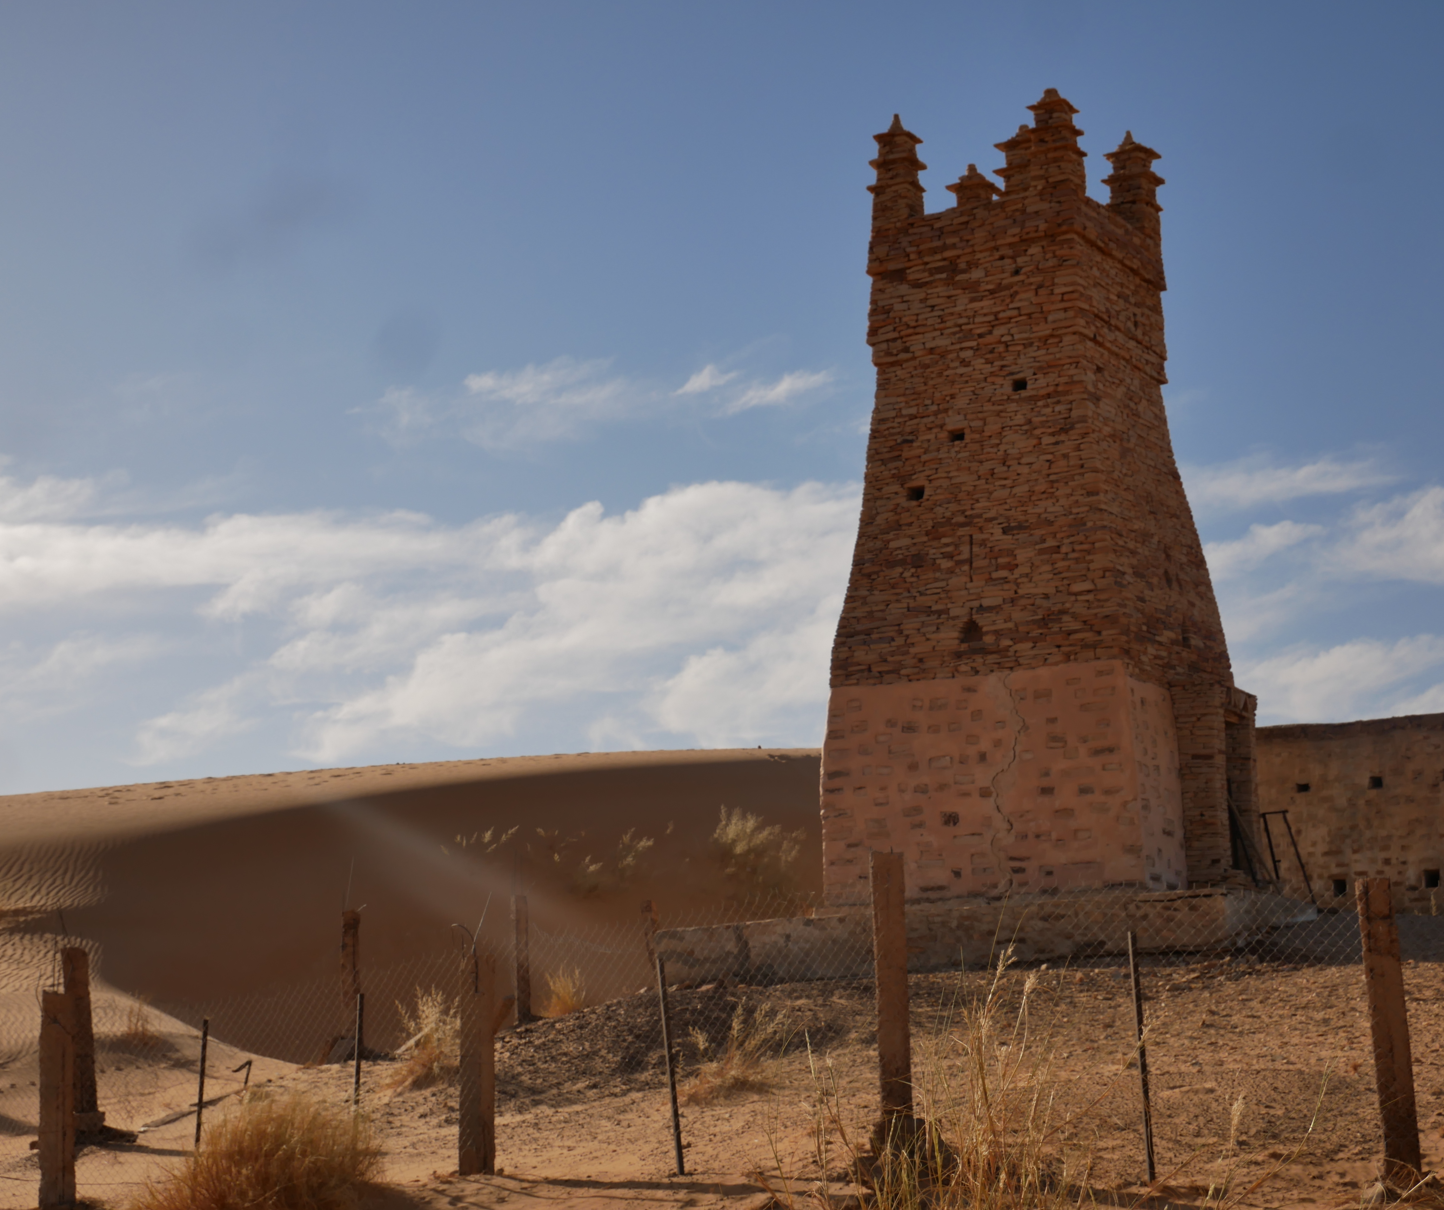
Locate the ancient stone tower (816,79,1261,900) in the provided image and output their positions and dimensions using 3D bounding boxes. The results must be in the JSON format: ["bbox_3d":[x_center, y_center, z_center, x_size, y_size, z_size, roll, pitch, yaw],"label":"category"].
[{"bbox_3d":[3.650,-1.093,28.915,3.943,8.978,3.800,-7,-10,29],"label":"ancient stone tower"}]

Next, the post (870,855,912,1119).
[{"bbox_3d":[0.861,1.931,12.604,0.145,1.385,0.145,-1,-9,-5],"label":"post"}]

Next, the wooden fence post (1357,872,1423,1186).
[{"bbox_3d":[3.293,2.099,12.411,0.145,1.486,0.145,-3,-9,-5],"label":"wooden fence post"}]

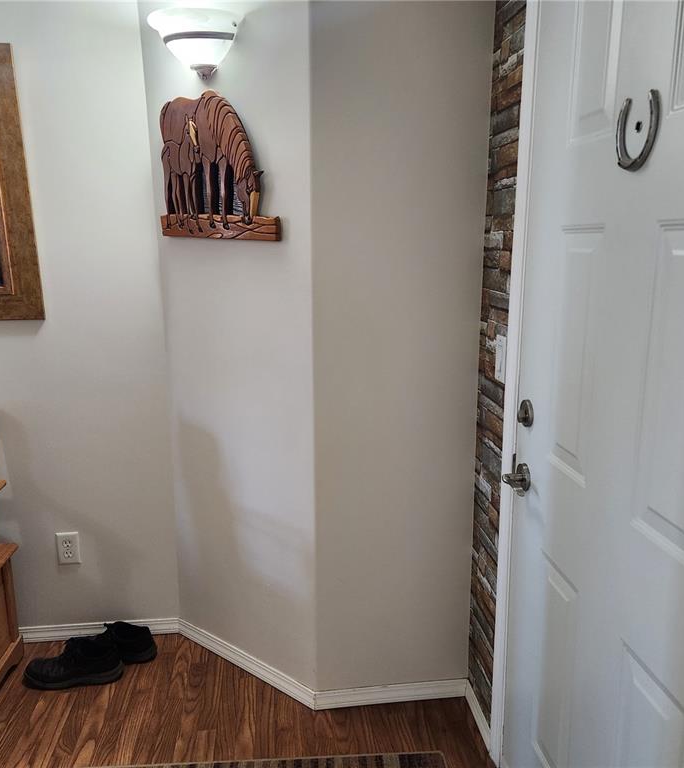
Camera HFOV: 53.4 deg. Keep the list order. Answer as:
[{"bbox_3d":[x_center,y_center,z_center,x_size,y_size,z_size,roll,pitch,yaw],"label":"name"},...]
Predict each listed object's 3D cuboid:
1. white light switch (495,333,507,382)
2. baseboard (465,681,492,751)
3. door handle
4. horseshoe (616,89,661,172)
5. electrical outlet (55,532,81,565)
[{"bbox_3d":[0.392,-0.062,1.678,0.010,0.114,0.070,-2,12,-6],"label":"white light switch"},{"bbox_3d":[0.405,0.965,1.997,0.013,0.063,0.240,-2,12,-6],"label":"baseboard"},{"bbox_3d":[0.407,0.228,1.545,0.062,0.067,0.150,-2,12,-6],"label":"door handle"},{"bbox_3d":[0.464,-0.393,1.069,0.012,0.115,0.109,-2,12,-6],"label":"horseshoe"},{"bbox_3d":[-0.947,0.571,2.359,0.072,0.116,0.008,-2,12,-6],"label":"electrical outlet"}]

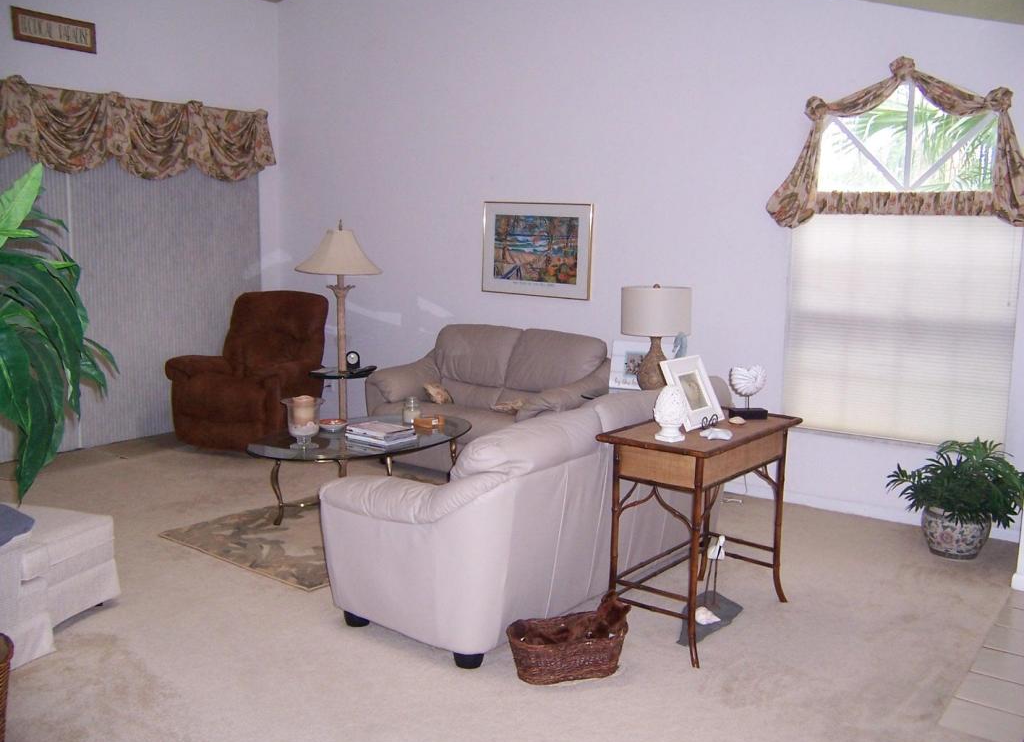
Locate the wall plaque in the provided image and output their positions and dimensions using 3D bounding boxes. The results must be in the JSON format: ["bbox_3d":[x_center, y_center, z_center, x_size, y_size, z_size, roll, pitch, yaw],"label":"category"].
[{"bbox_3d":[-2.852,-2.131,6.115,0.020,0.189,0.548,7,10,34],"label":"wall plaque"}]

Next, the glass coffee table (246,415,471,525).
[{"bbox_3d":[-0.758,0.561,5.122,0.801,0.451,1.310,8,11,40],"label":"glass coffee table"}]

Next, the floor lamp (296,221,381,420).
[{"bbox_3d":[-1.148,-0.216,6.584,0.581,1.548,0.581,1,8,0],"label":"floor lamp"}]

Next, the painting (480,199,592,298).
[{"bbox_3d":[0.146,-0.796,6.413,0.852,0.601,0.025,7,10,34],"label":"painting"}]

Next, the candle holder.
[{"bbox_3d":[-1.031,0.240,4.820,0.203,0.262,0.203,1,8,0],"label":"candle holder"}]

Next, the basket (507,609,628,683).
[{"bbox_3d":[0.205,0.970,3.428,0.439,0.172,0.246,-1,9,-16],"label":"basket"}]

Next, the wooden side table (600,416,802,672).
[{"bbox_3d":[0.755,0.606,3.878,0.431,0.782,0.862,8,11,37],"label":"wooden side table"}]

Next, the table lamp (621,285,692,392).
[{"bbox_3d":[0.809,-0.178,5.463,0.400,0.611,0.400,1,8,0],"label":"table lamp"}]

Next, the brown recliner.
[{"bbox_3d":[-1.834,-0.040,7.046,0.901,1.040,0.885,4,9,21],"label":"brown recliner"}]

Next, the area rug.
[{"bbox_3d":[-0.773,0.783,5.122,1.144,0.011,1.663,8,11,39],"label":"area rug"}]

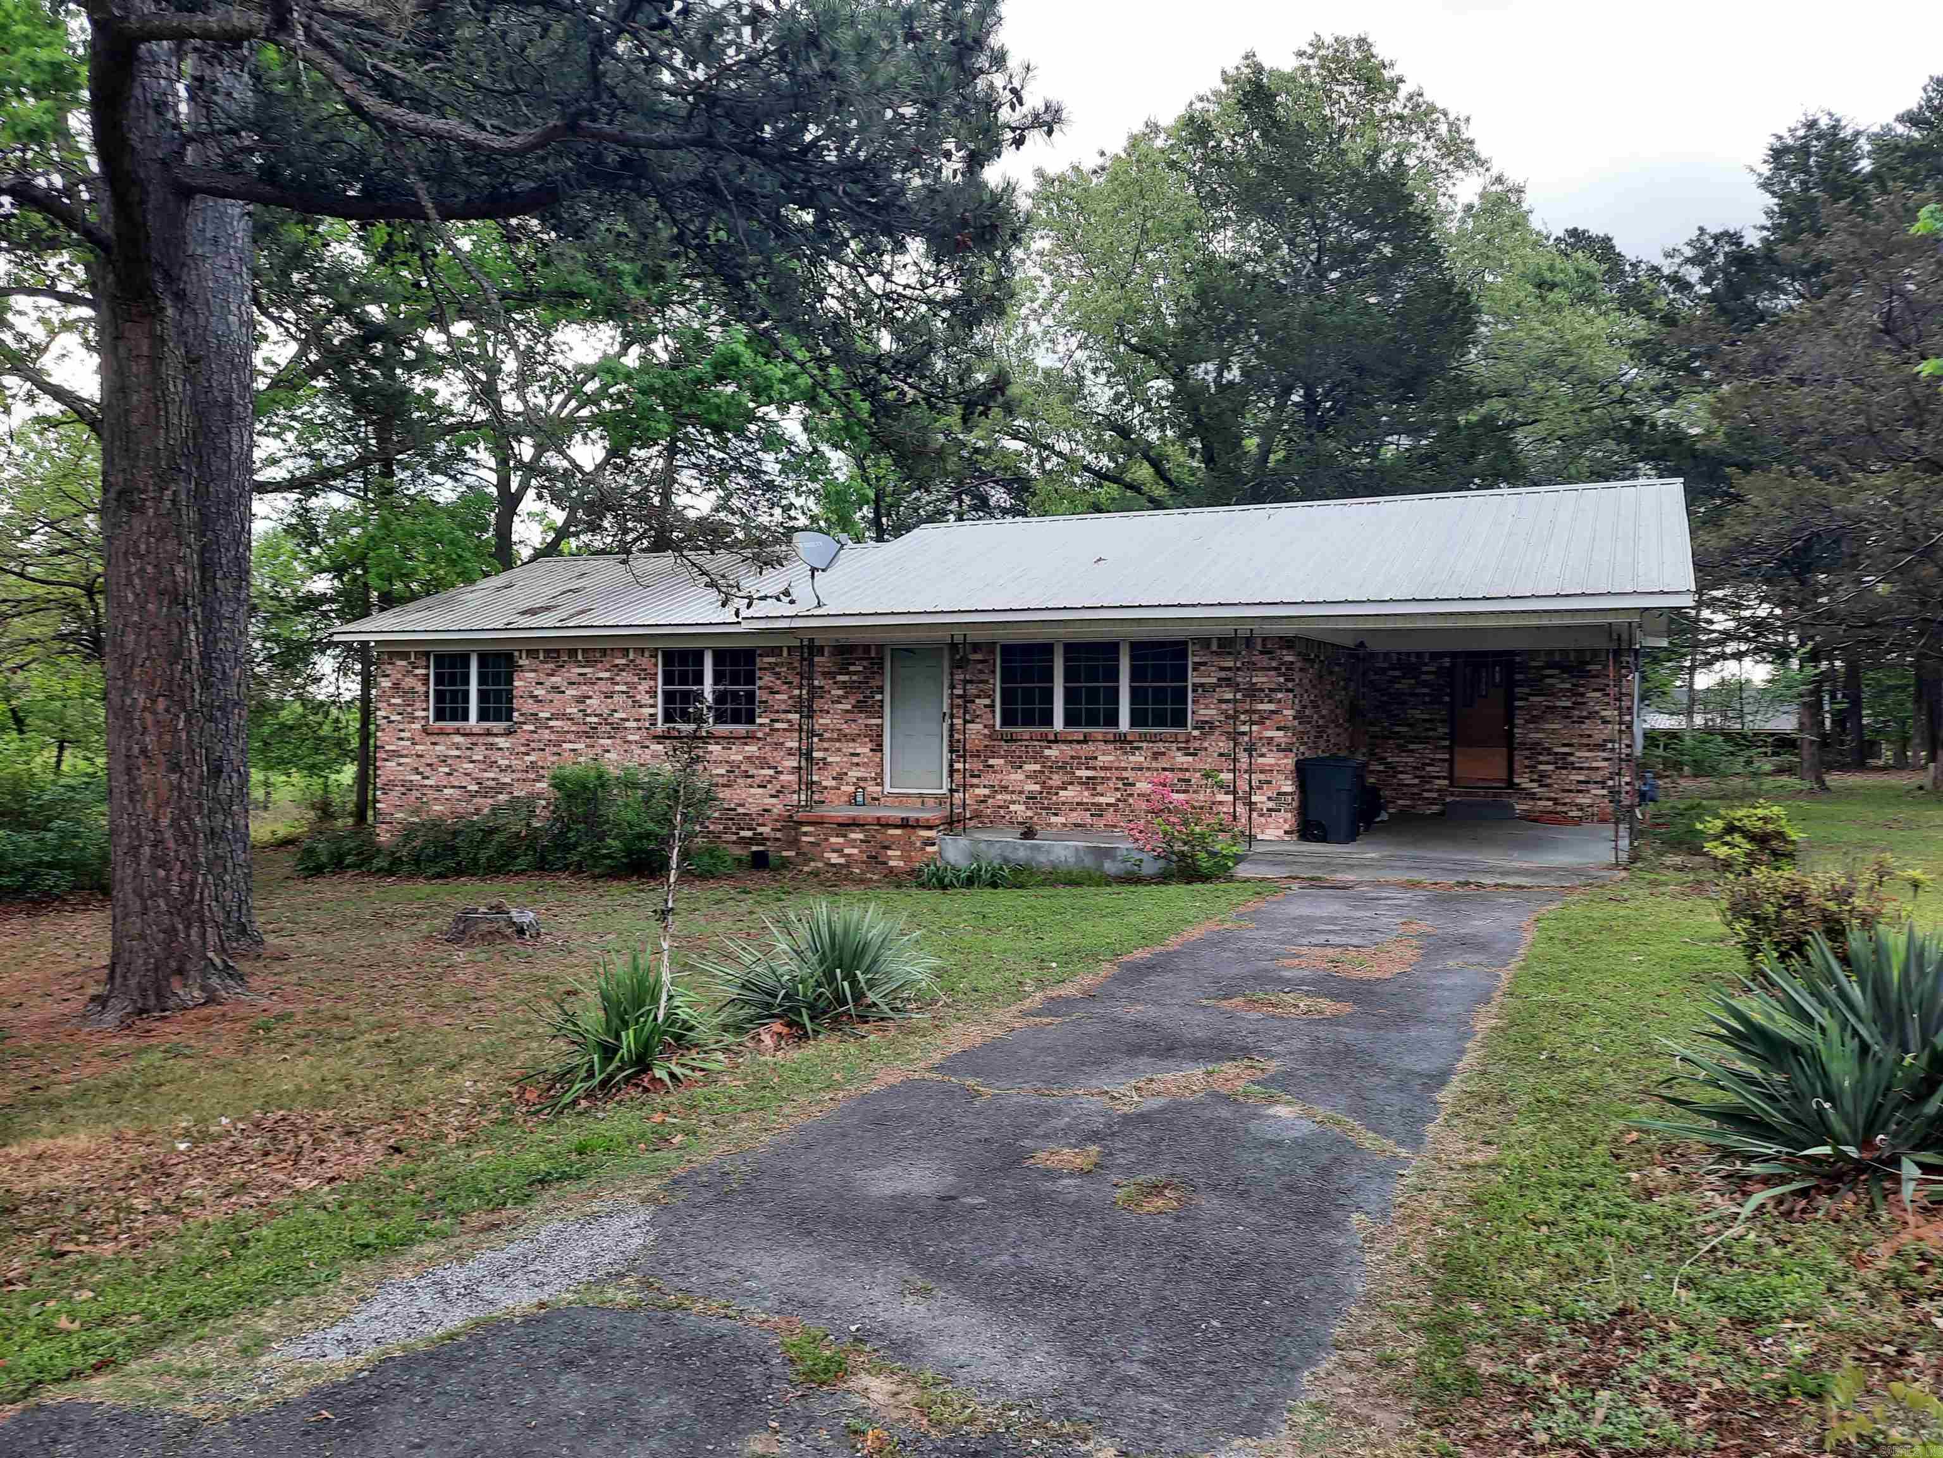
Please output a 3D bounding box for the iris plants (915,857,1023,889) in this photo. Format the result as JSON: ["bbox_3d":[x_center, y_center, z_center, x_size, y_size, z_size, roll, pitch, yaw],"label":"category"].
[{"bbox_3d":[-0.030,1.680,16.350,1.150,0.350,0.600,1,1,26],"label":"iris plants"}]

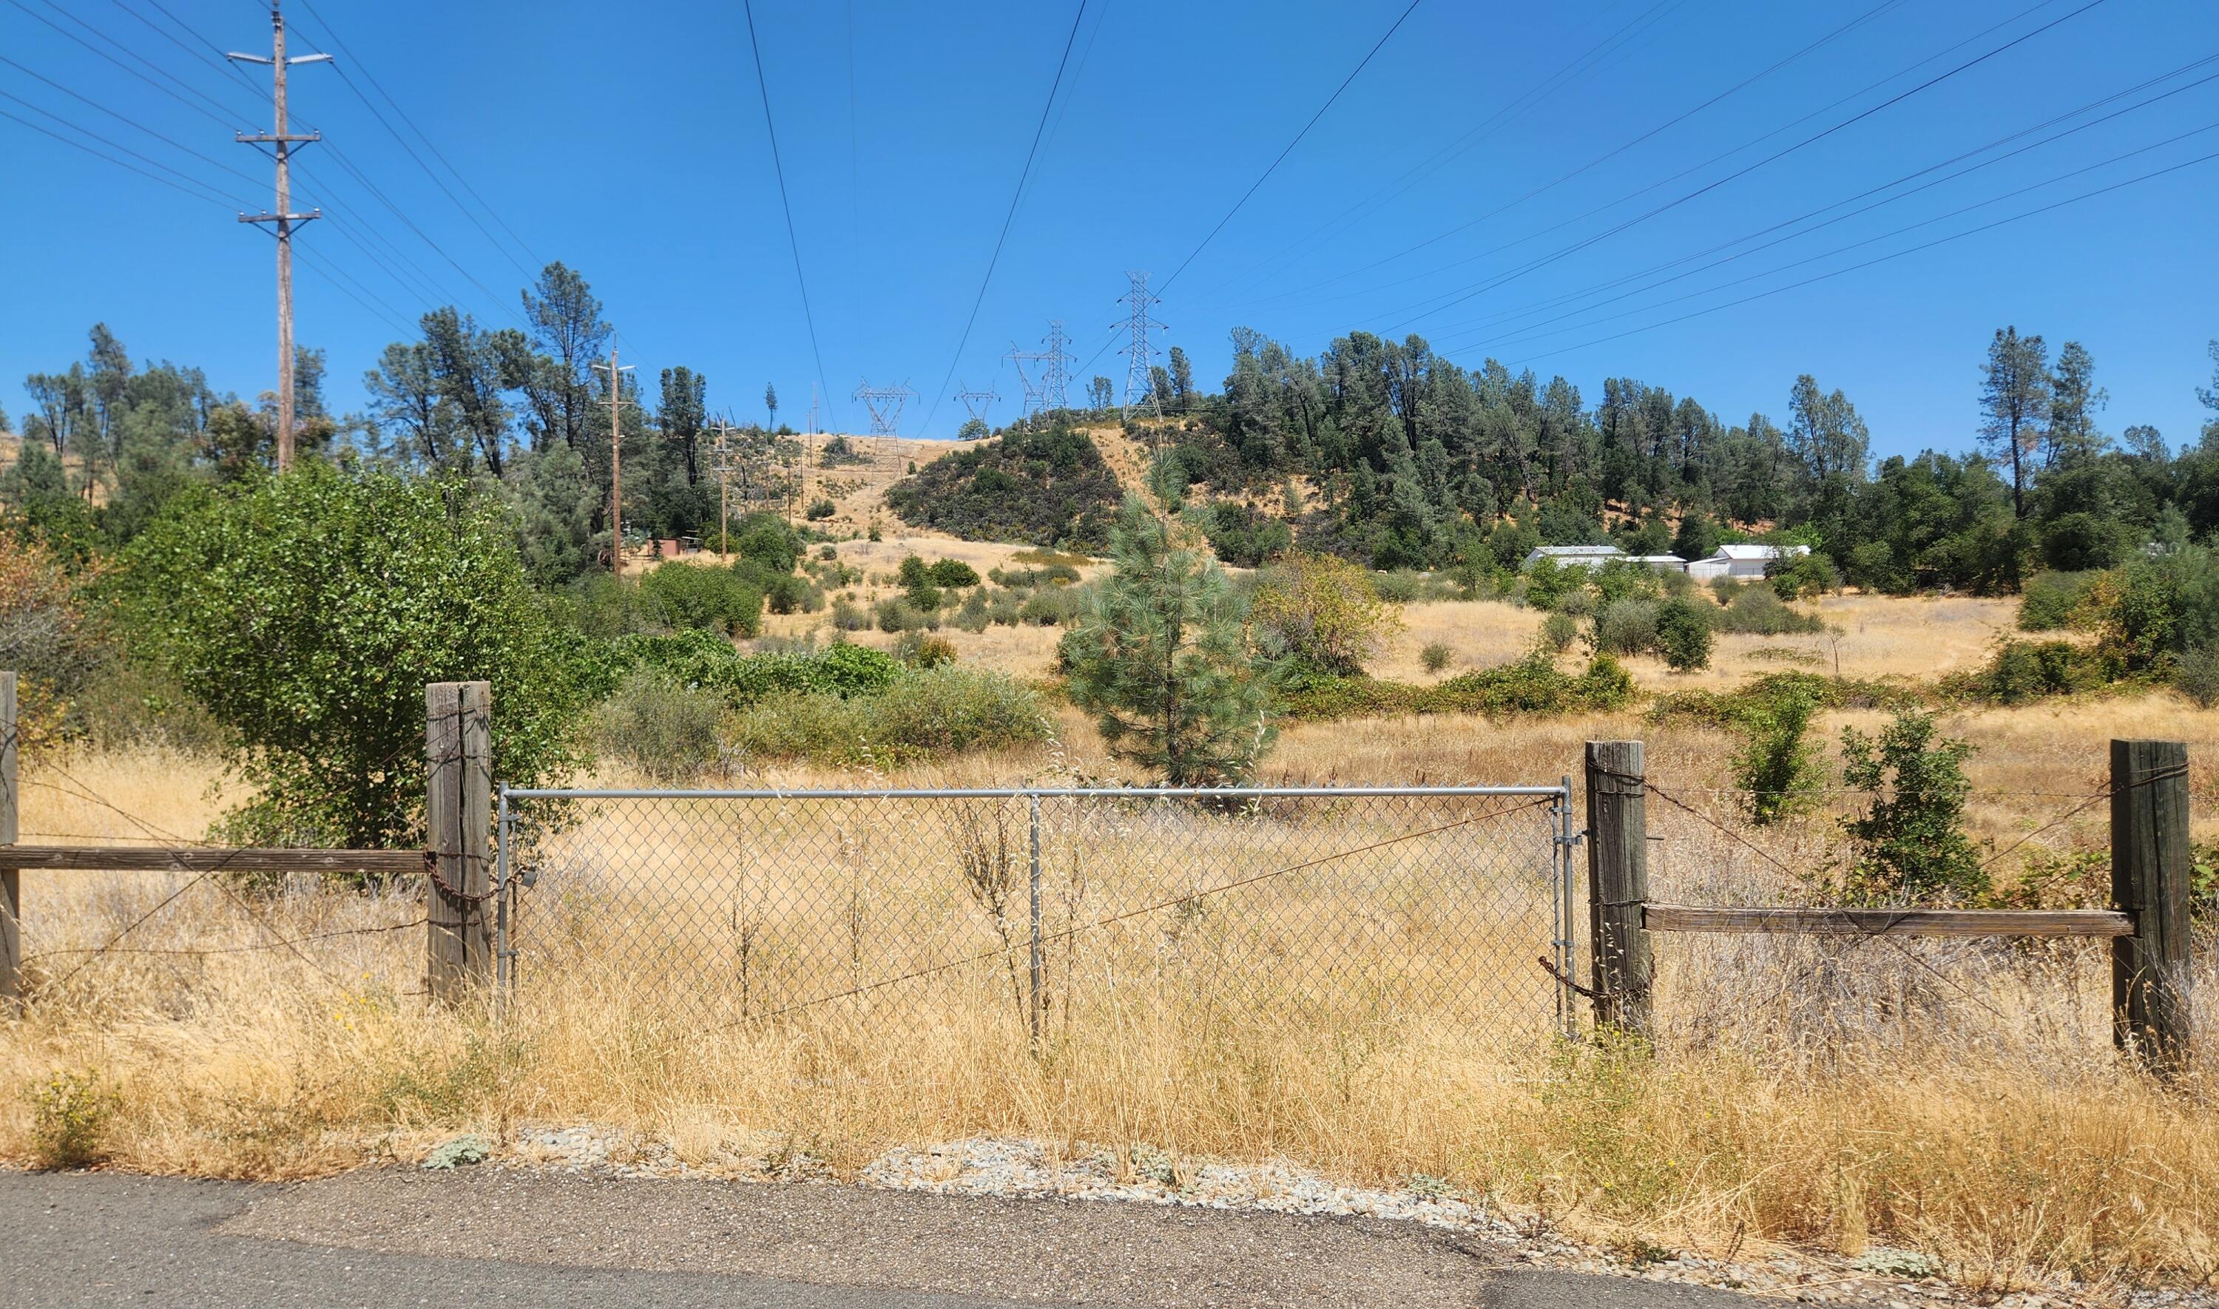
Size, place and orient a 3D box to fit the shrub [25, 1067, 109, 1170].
[{"bbox_3d":[-3.142,1.405,4.450,0.235,0.293,0.220,-1,1,0],"label":"shrub"}]

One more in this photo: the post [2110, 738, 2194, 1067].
[{"bbox_3d":[4.102,1.033,5.800,0.195,1.378,0.175,0,1,14],"label":"post"}]

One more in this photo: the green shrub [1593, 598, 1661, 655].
[{"bbox_3d":[15.443,-0.828,44.000,2.056,1.799,1.900,-1,1,0],"label":"green shrub"}]

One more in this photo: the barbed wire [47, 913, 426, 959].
[{"bbox_3d":[-3.510,1.127,5.850,1.840,0.188,0.050,-1,1,12],"label":"barbed wire"}]

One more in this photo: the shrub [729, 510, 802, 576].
[{"bbox_3d":[-26.008,-8.494,112.000,5.492,4.707,5.300,-1,1,0],"label":"shrub"}]

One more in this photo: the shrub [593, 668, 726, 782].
[{"bbox_3d":[-4.668,0.729,15.300,1.348,1.171,1.400,-1,1,0],"label":"shrub"}]

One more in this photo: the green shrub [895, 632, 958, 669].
[{"bbox_3d":[-5.458,-0.116,44.000,1.750,1.164,1.600,-1,1,0],"label":"green shrub"}]

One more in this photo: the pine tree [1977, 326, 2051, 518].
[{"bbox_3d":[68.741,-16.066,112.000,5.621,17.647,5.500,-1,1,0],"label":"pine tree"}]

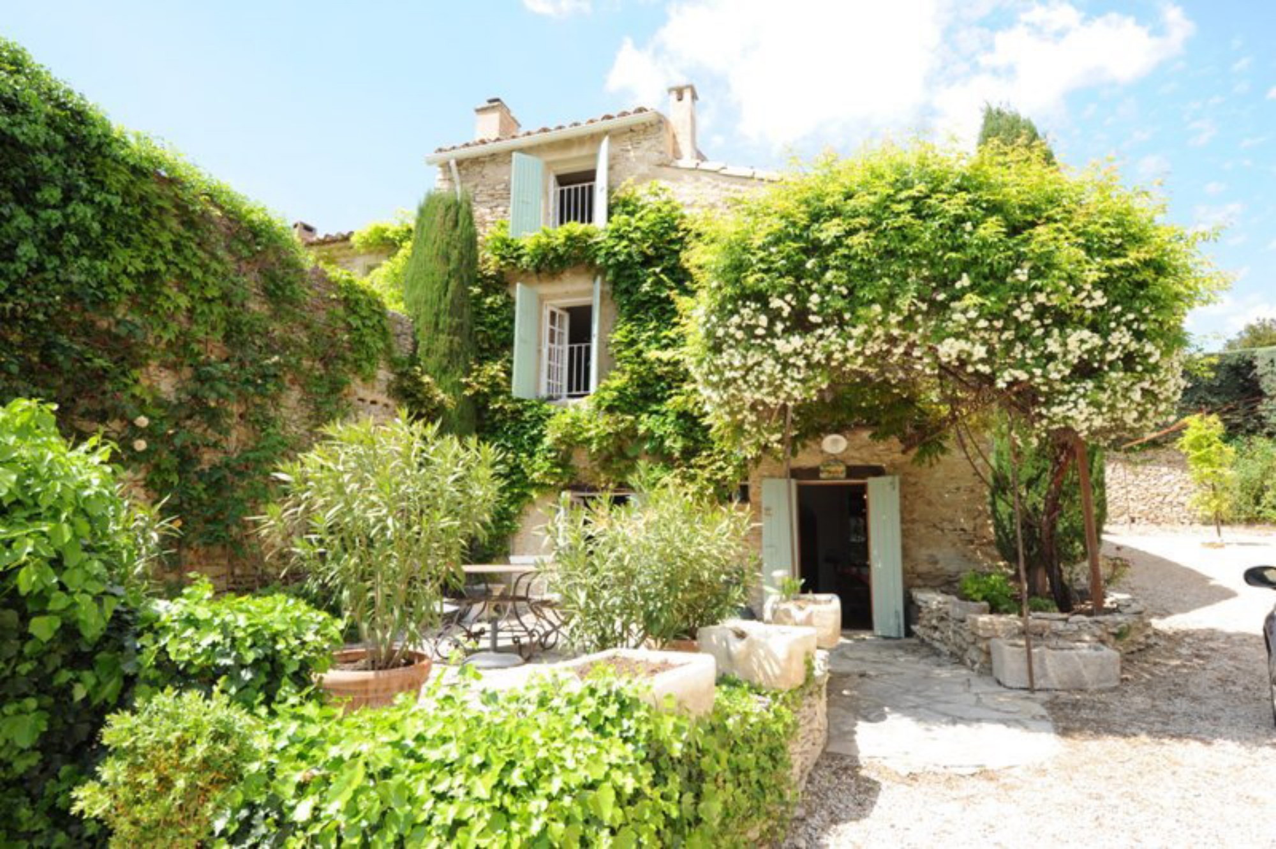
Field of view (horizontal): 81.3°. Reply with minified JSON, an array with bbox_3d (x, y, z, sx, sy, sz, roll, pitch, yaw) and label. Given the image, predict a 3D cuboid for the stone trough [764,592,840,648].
[{"bbox_3d":[2.073,2.422,9.261,0.830,0.570,0.650,-2,-8,20],"label":"stone trough"}]

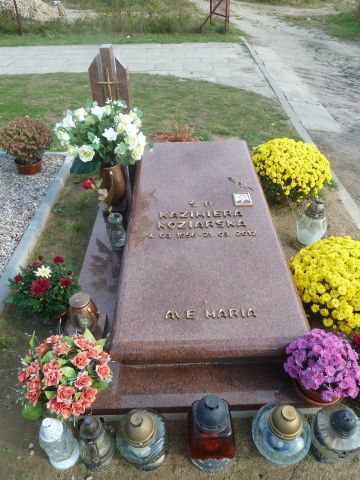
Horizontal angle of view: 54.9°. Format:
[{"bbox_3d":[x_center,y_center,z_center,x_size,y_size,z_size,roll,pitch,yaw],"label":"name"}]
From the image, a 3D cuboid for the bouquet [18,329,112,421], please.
[{"bbox_3d":[-0.381,0.439,1.144,0.320,0.293,0.311,-1,41,0],"label":"bouquet"}]

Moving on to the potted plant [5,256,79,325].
[{"bbox_3d":[-0.576,0.236,1.500,0.299,0.336,0.293,-1,41,0],"label":"potted plant"}]

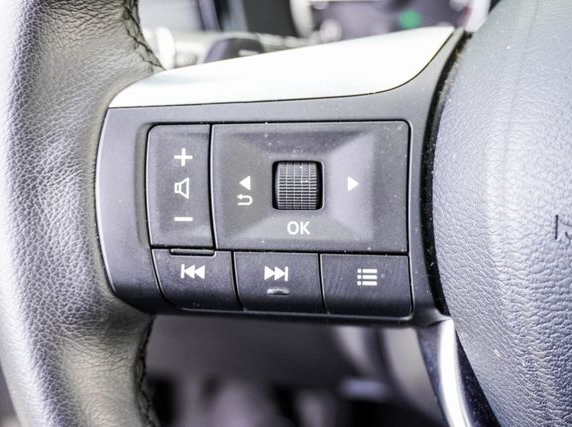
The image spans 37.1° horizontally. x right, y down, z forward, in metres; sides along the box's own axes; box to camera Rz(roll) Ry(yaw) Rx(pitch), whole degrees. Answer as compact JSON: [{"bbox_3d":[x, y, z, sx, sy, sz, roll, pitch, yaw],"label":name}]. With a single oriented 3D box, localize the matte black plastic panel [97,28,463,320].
[{"bbox_3d":[-0.002,-0.011,0.235,0.097,0.077,0.028,0,0,7],"label":"matte black plastic panel"}]

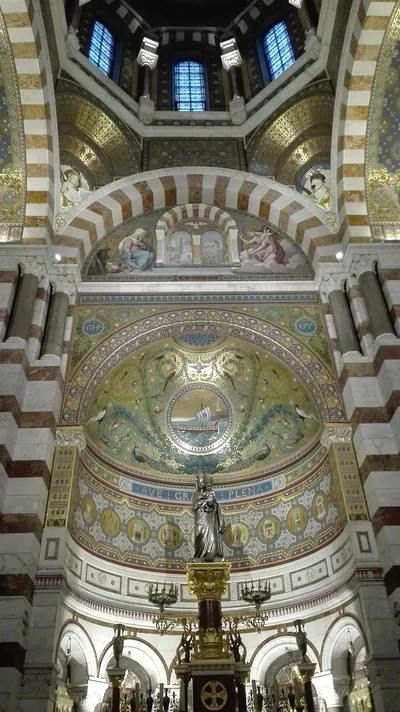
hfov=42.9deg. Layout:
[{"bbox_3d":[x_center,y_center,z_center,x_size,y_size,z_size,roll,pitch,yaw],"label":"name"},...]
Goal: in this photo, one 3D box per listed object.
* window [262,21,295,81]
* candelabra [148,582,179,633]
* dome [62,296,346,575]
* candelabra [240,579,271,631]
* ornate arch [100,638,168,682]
[{"bbox_3d":[3.218,-12.571,20.839,1.120,4.150,0.200,-30,-45,33],"label":"window"},{"bbox_3d":[-0.704,4.834,9.822,0.559,0.913,0.559,-1,-36,-2],"label":"candelabra"},{"bbox_3d":[0.066,2.237,14.521,6.500,6.444,4.200,-1,-36,-2],"label":"dome"},{"bbox_3d":[1.078,4.811,9.894,0.563,0.920,0.563,-1,-36,-2],"label":"candelabra"},{"bbox_3d":[-1.736,7.492,12.605,2.038,0.963,0.500,26,-44,-33],"label":"ornate arch"}]

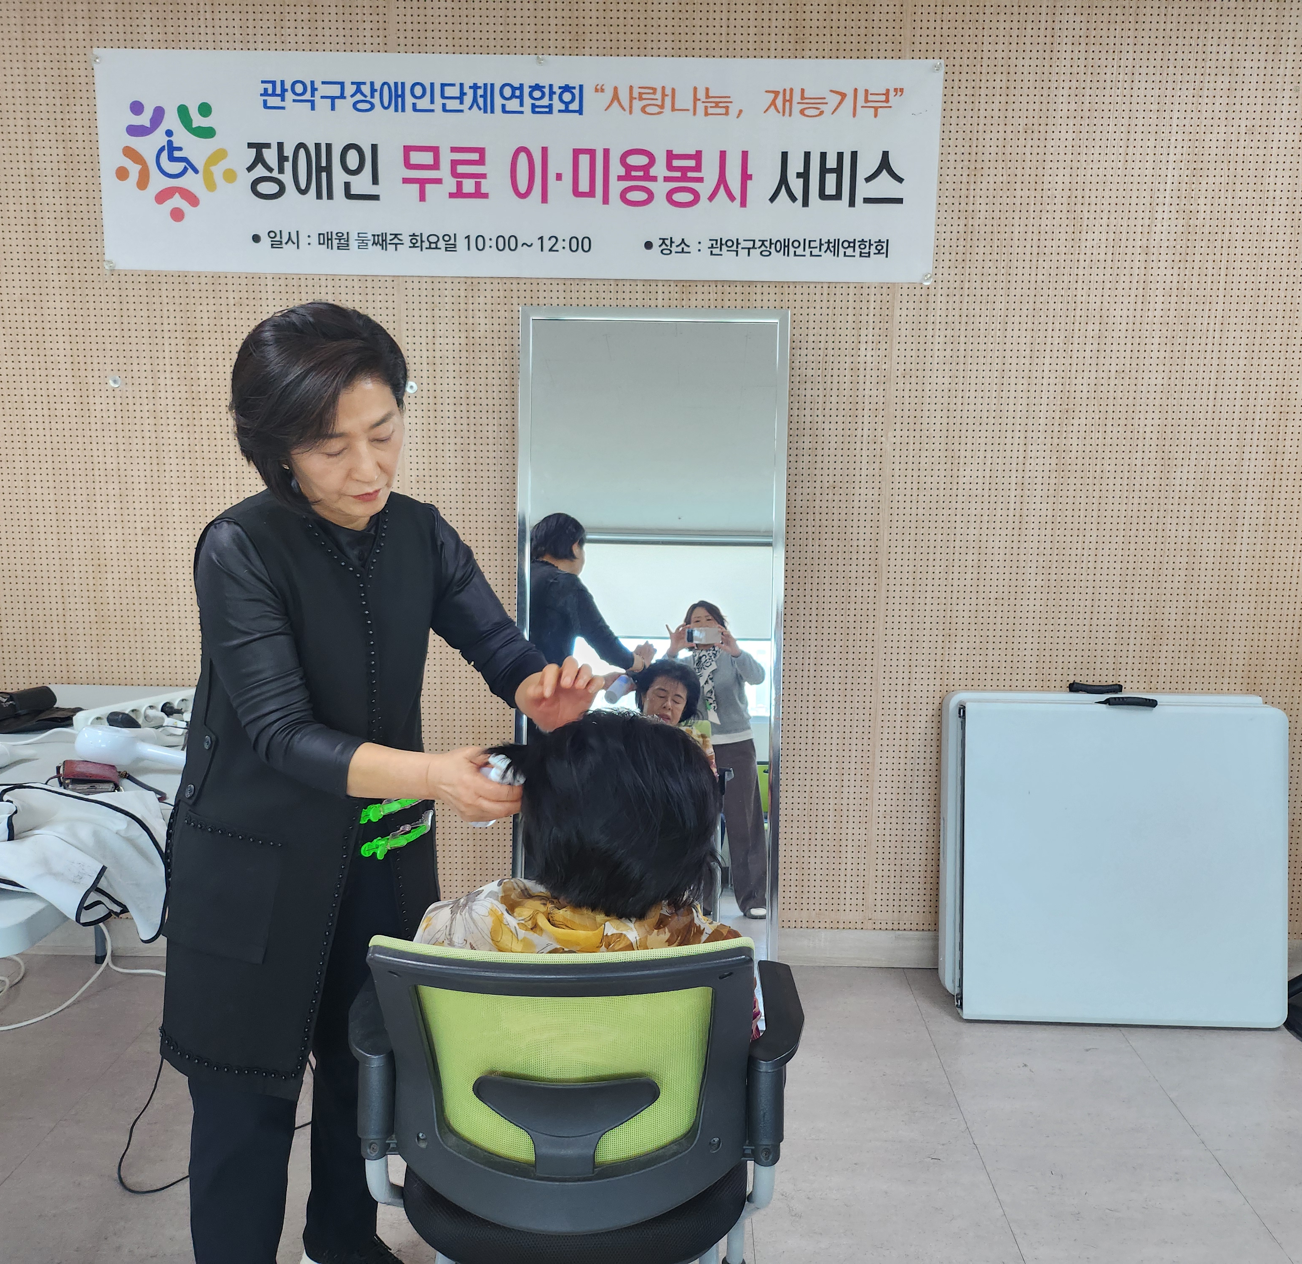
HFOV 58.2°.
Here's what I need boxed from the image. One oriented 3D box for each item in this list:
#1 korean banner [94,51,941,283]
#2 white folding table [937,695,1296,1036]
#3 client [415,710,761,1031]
[{"bbox_3d":[-0.316,-1.097,2.760,1.990,0.497,0.010,1,9,1],"label":"korean banner"},{"bbox_3d":[1.133,0.550,2.874,0.790,0.770,0.145,1,0,1],"label":"white folding table"},{"bbox_3d":[-0.075,0.585,1.680,0.470,1.050,0.660,1,9,2],"label":"client"}]

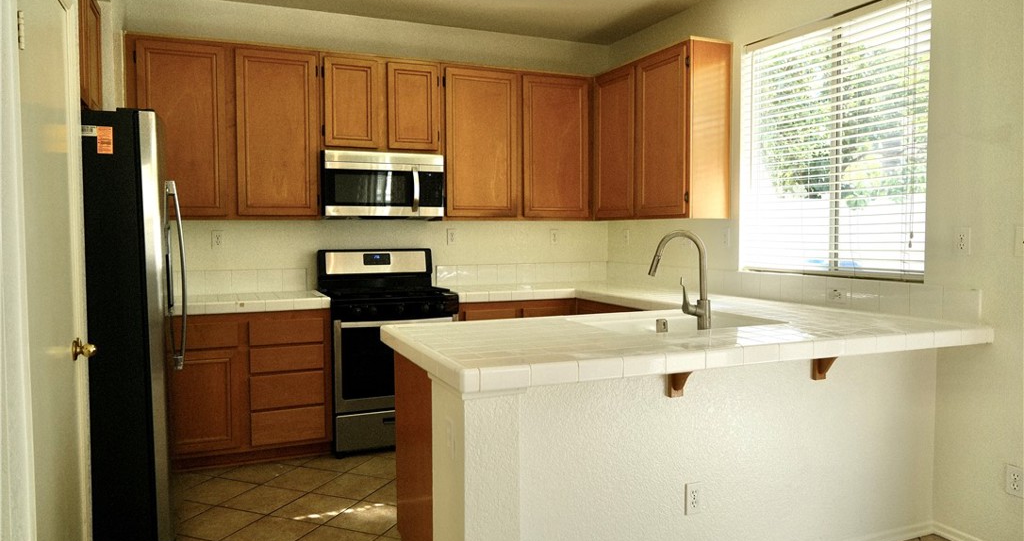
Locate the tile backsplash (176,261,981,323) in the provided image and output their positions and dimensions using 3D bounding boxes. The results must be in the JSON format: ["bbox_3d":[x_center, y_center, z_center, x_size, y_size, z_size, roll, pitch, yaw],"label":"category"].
[{"bbox_3d":[-0.198,0.118,3.449,3.255,0.153,2.918,-1,3,-22],"label":"tile backsplash"}]

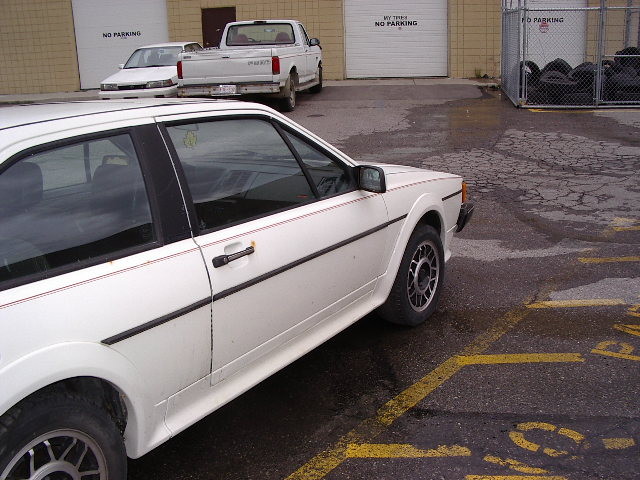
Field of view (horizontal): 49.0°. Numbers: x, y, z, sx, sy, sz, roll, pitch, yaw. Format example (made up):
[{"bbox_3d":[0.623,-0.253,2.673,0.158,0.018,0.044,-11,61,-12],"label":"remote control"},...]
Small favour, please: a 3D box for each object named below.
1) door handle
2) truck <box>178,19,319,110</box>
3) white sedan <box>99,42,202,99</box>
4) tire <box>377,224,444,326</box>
[{"bbox_3d":[-0.281,0.052,2.312,0.040,0.040,0.200,6,15,30],"label":"door handle"},{"bbox_3d":[-1.275,-3.800,15.050,2.050,1.800,5.220,0,17,10],"label":"truck"},{"bbox_3d":[-3.570,-3.930,16.650,1.700,1.360,4.250,0,17,10],"label":"white sedan"},{"bbox_3d":[0.494,0.187,3.814,0.190,0.560,0.560,7,15,33],"label":"tire"}]

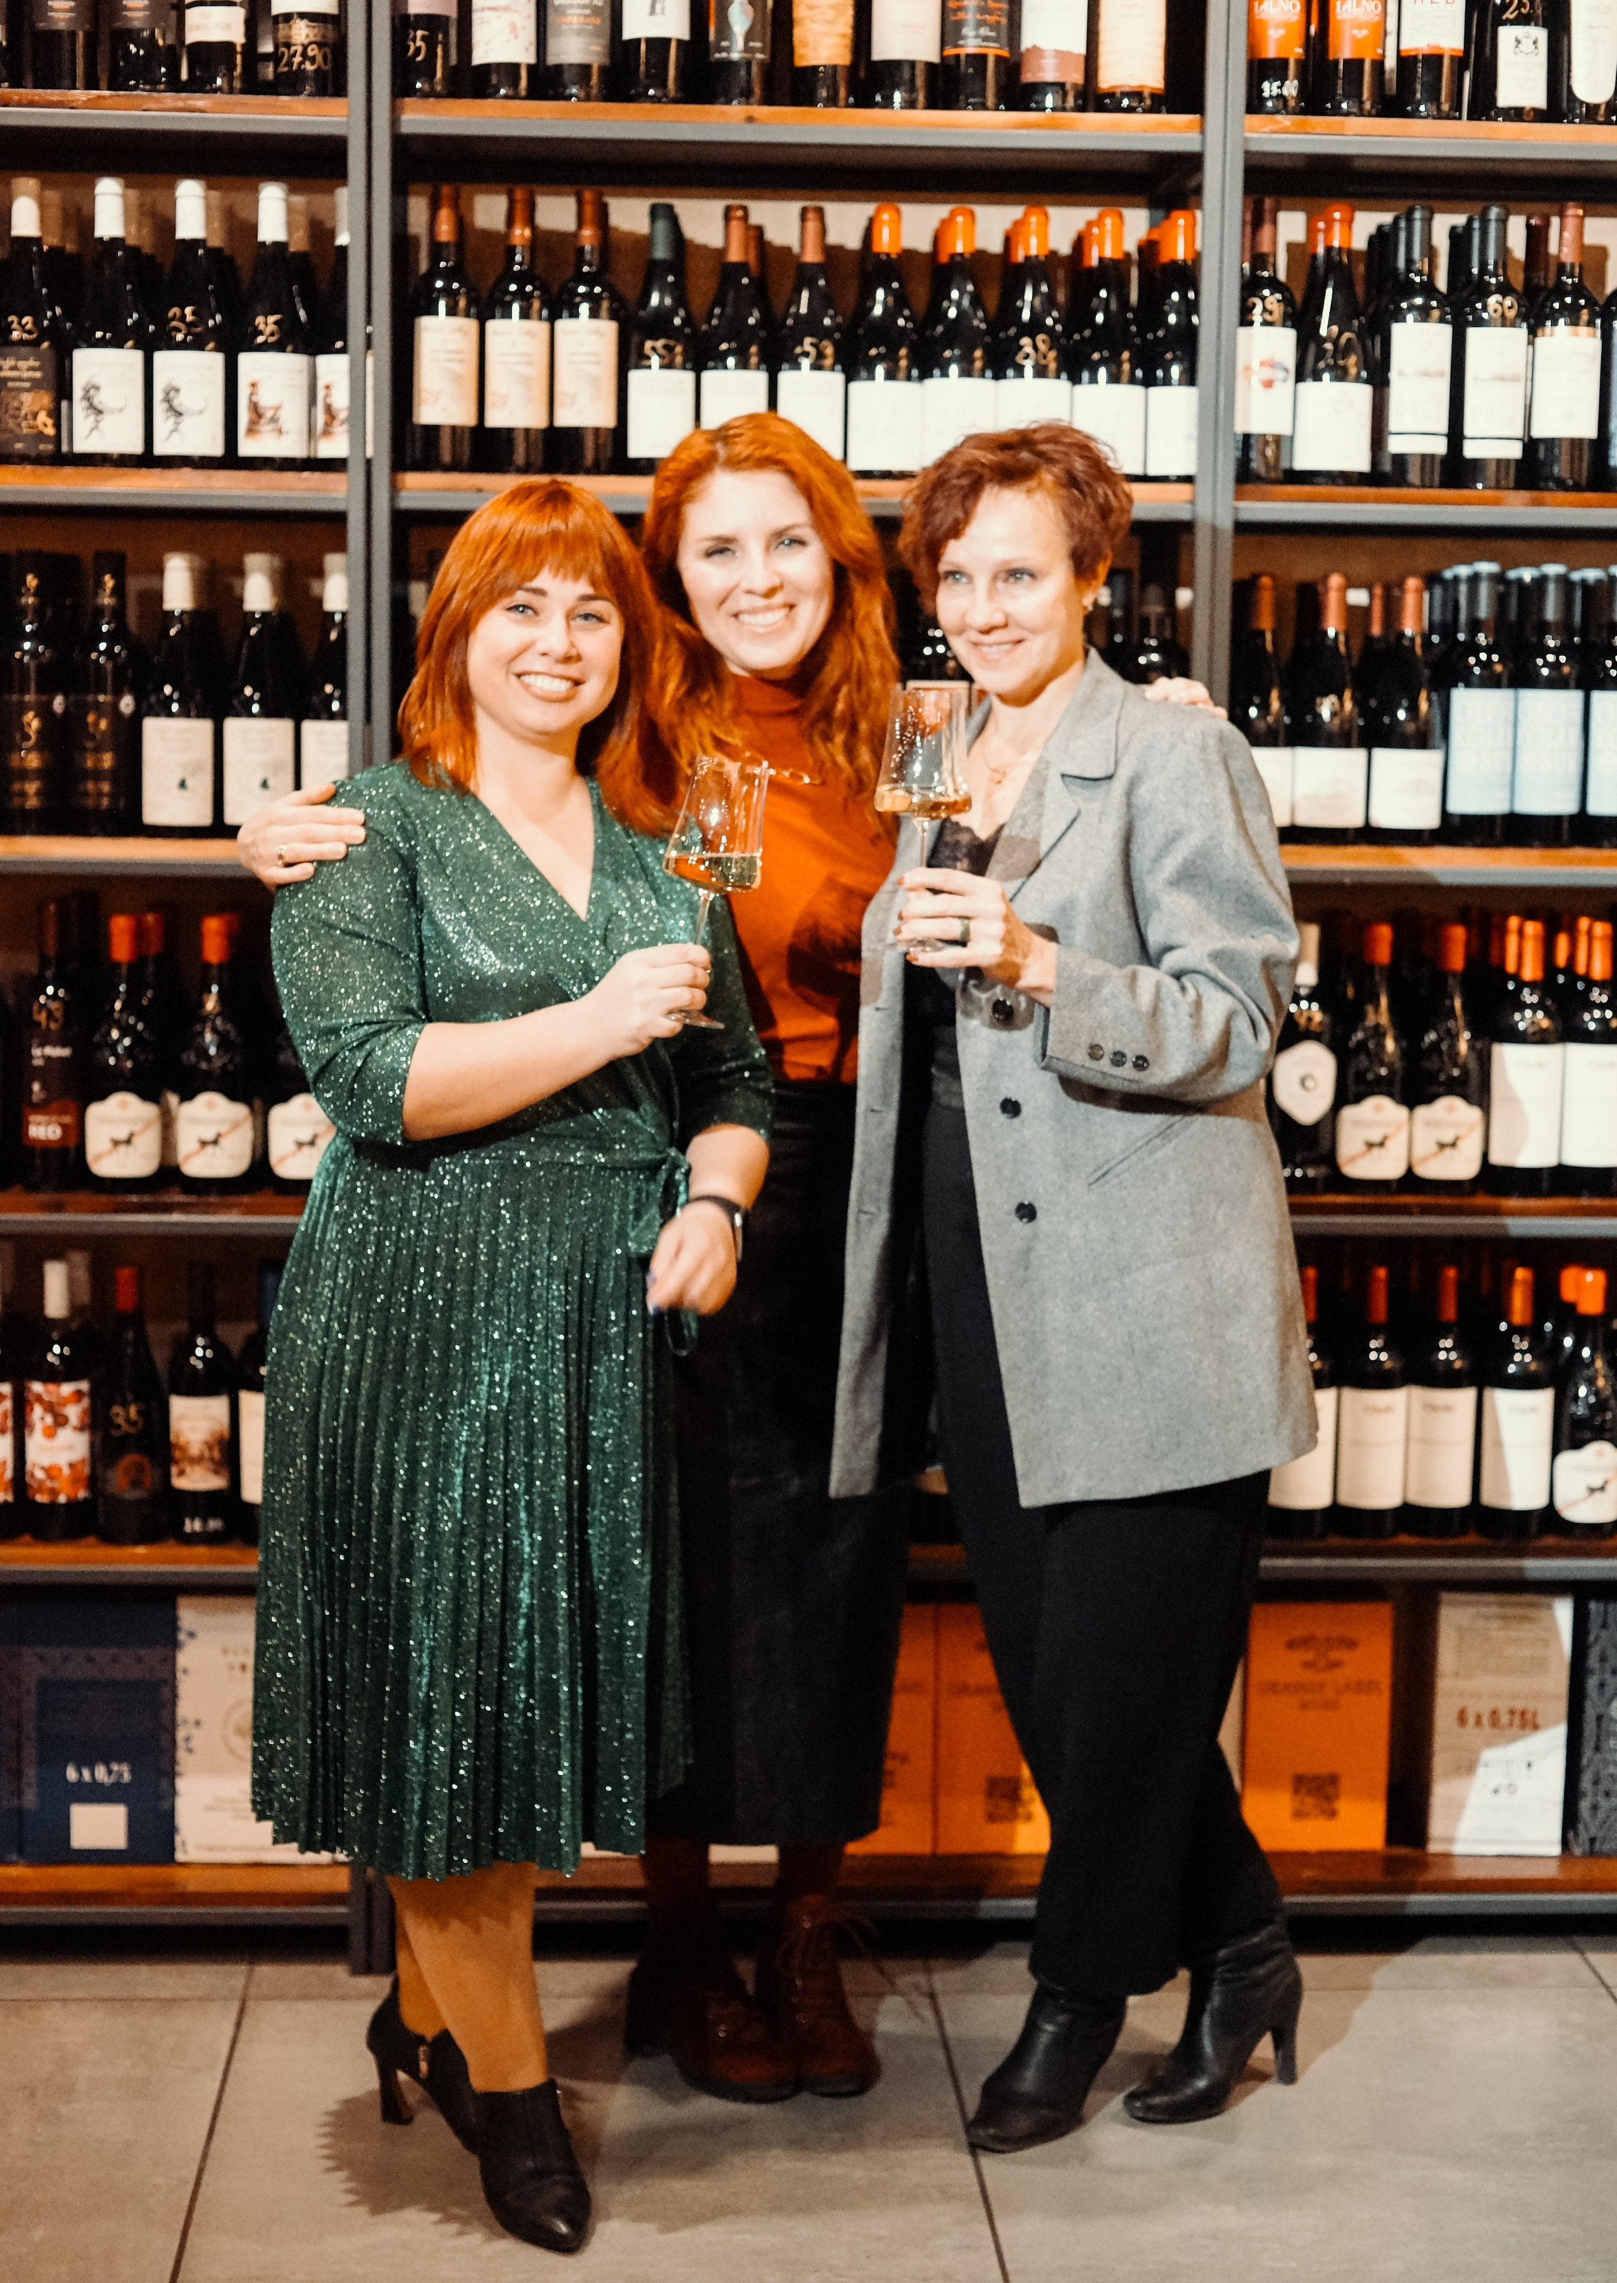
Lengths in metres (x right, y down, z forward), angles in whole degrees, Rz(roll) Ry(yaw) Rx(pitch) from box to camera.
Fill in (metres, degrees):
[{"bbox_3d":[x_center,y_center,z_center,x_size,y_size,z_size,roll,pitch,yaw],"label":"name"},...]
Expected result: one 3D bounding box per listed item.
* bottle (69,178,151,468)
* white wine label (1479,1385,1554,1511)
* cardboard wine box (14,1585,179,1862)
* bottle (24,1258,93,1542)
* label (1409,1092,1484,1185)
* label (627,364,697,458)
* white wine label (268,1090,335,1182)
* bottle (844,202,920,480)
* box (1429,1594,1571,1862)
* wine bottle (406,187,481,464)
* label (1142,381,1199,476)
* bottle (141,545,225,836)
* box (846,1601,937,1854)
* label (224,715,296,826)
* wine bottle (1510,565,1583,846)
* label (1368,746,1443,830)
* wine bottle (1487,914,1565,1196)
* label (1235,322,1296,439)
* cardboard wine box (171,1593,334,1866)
[{"bbox_3d":[-0.770,-0.895,3.705,0.082,0.320,0.082,0,7,-6],"label":"bottle"},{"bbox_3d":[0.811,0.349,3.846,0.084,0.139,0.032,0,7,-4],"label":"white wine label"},{"bbox_3d":[-0.801,0.643,3.889,0.173,0.304,0.245,0,8,-3],"label":"cardboard wine box"},{"bbox_3d":[-0.856,0.292,3.841,0.076,0.317,0.076,0,7,-6],"label":"bottle"},{"bbox_3d":[0.716,-0.005,3.768,0.081,0.095,0.028,2,7,11],"label":"label"},{"bbox_3d":[-0.157,-0.783,3.621,0.074,0.096,0.025,1,7,-3],"label":"label"},{"bbox_3d":[-0.548,-0.005,3.680,0.081,0.094,0.024,0,8,-3],"label":"white wine label"},{"bbox_3d":[0.082,-0.870,3.663,0.083,0.296,0.083,0,7,-4],"label":"bottle"},{"bbox_3d":[0.811,0.676,4.099,0.160,0.316,0.245,0,7,-3],"label":"box"},{"bbox_3d":[-0.402,-0.893,3.723,0.075,0.320,0.075,0,7,-4],"label":"wine bottle"},{"bbox_3d":[0.409,-0.776,3.673,0.082,0.097,0.032,0,7,-4],"label":"label"},{"bbox_3d":[-0.681,-0.483,3.651,0.082,0.305,0.082,0,7,-4],"label":"bottle"},{"bbox_3d":[0.057,0.679,4.088,0.173,0.303,0.245,0,7,-3],"label":"box"},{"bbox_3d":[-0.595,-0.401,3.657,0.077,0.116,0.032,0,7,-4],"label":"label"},{"bbox_3d":[0.848,-0.495,3.844,0.079,0.320,0.079,1,7,2],"label":"wine bottle"},{"bbox_3d":[0.670,-0.396,3.789,0.084,0.088,0.030,0,7,-3],"label":"label"},{"bbox_3d":[0.805,-0.092,3.775,0.078,0.302,0.078,0,8,-3],"label":"wine bottle"},{"bbox_3d":[0.513,-0.847,3.757,0.067,0.119,0.029,1,7,0],"label":"label"},{"bbox_3d":[-0.638,0.656,3.955,0.180,0.311,0.250,0,7,-4],"label":"cardboard wine box"}]

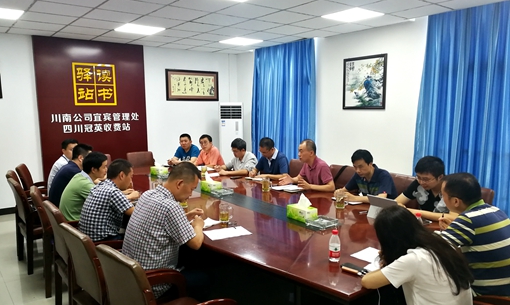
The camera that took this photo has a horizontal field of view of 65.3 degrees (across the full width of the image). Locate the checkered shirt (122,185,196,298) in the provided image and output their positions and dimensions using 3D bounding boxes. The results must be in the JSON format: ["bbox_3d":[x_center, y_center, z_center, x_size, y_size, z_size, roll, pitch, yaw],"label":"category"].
[{"bbox_3d":[-0.638,0.566,2.574,0.470,0.670,0.500,-5,8,-35],"label":"checkered shirt"}]

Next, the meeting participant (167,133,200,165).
[{"bbox_3d":[-1.074,0.289,6.546,0.520,1.220,0.680,2,7,21],"label":"meeting participant"}]

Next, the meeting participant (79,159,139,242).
[{"bbox_3d":[-1.121,0.659,3.285,0.720,1.220,0.520,-7,9,-43],"label":"meeting participant"}]

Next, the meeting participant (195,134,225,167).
[{"bbox_3d":[-0.662,0.329,6.109,0.500,1.220,0.740,4,8,34],"label":"meeting participant"}]

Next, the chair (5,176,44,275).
[{"bbox_3d":[-2.220,0.709,4.217,0.580,0.940,0.570,-6,9,-40],"label":"chair"}]

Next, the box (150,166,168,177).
[{"bbox_3d":[-1.240,0.251,5.125,0.132,0.093,0.206,-6,8,-38],"label":"box"}]

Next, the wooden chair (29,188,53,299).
[{"bbox_3d":[-1.713,0.757,3.708,0.620,0.940,0.570,-5,8,-31],"label":"wooden chair"}]

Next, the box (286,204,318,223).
[{"bbox_3d":[0.369,0.471,3.090,0.126,0.090,0.206,-5,8,-36],"label":"box"}]

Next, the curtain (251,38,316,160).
[{"bbox_3d":[0.484,-0.631,7.447,0.140,2.680,1.750,-6,8,-38],"label":"curtain"}]

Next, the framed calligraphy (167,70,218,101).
[{"bbox_3d":[-1.232,-1.333,8.011,1.190,0.600,0.040,-6,8,-38],"label":"framed calligraphy"}]

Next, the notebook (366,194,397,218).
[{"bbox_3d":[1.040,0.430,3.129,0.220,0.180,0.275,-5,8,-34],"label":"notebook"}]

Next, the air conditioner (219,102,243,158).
[{"bbox_3d":[-0.478,-0.157,8.221,0.480,1.710,0.320,-1,7,-8],"label":"air conditioner"}]

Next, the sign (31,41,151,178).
[{"bbox_3d":[-2.730,-0.567,6.897,1.810,2.640,0.050,-6,8,-38],"label":"sign"}]

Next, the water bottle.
[{"bbox_3d":[0.449,0.522,2.232,0.062,0.184,0.062,-1,7,0],"label":"water bottle"}]

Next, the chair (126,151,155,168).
[{"bbox_3d":[-1.684,0.476,6.148,0.570,0.940,0.620,-4,8,-30],"label":"chair"}]

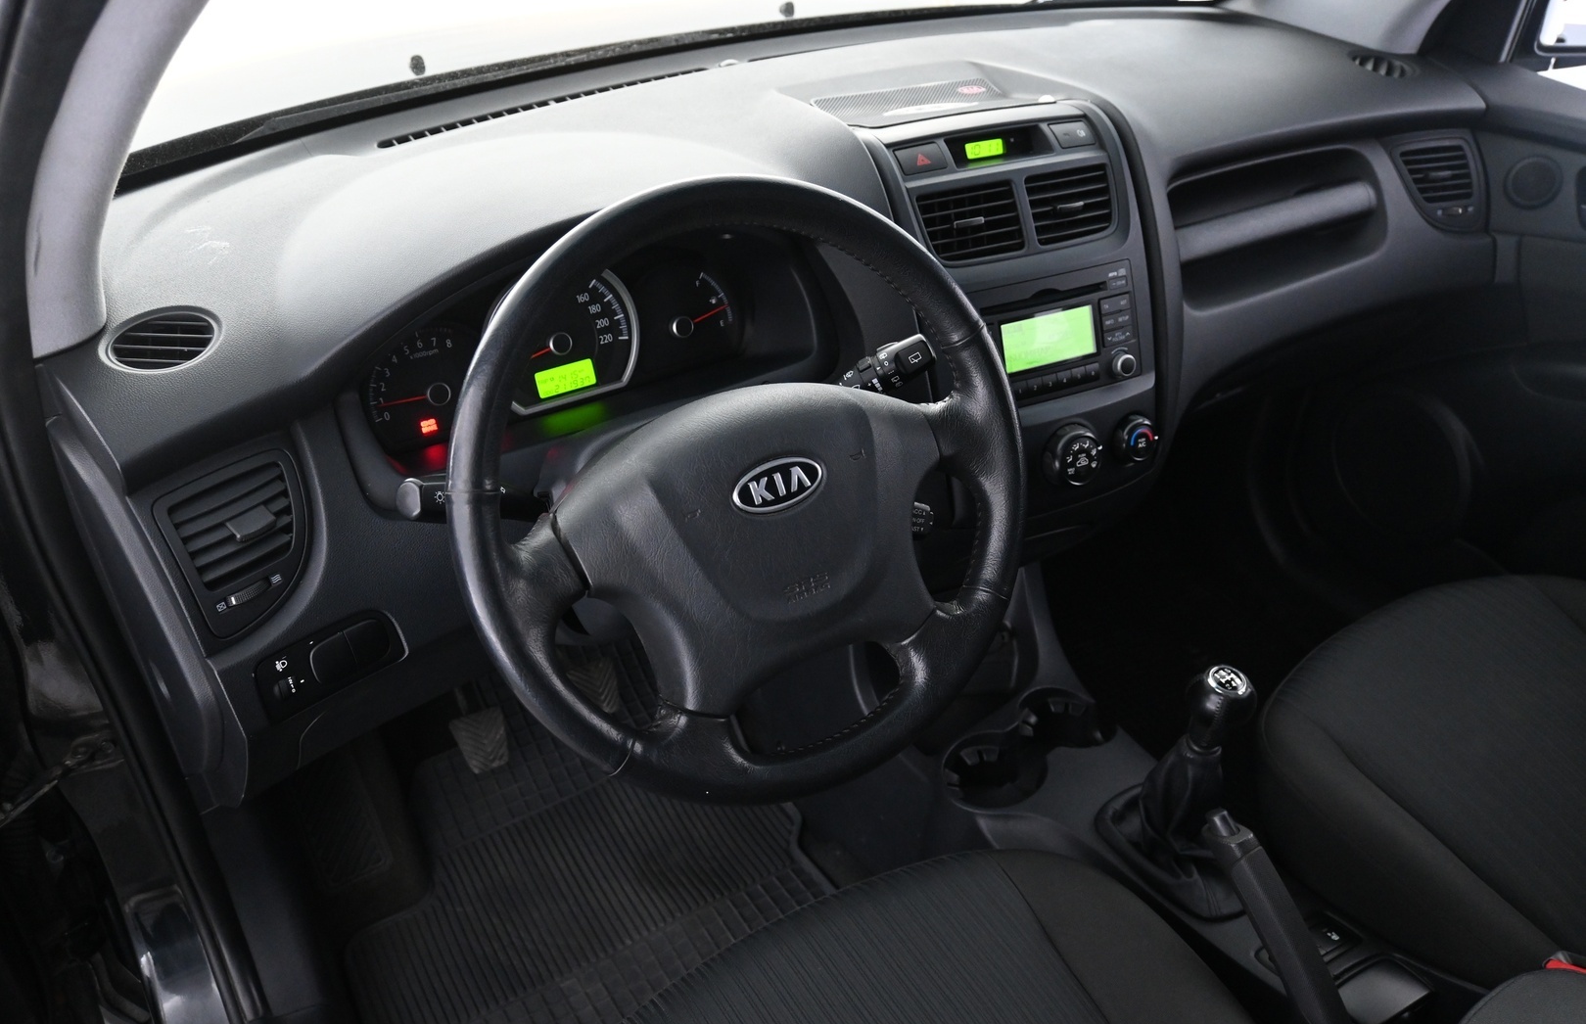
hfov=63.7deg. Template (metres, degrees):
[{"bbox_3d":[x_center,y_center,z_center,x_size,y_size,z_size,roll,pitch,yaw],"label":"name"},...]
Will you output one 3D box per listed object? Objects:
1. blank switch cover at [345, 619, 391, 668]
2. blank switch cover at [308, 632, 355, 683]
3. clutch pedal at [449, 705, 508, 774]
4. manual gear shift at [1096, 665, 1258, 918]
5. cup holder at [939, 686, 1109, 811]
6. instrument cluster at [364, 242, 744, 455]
[{"bbox_3d":[-0.312,0.093,0.940,0.030,0.029,0.012,-28,16,-35],"label":"blank switch cover"},{"bbox_3d":[-0.334,0.105,0.922,0.030,0.029,0.012,-28,16,-35],"label":"blank switch cover"},{"bbox_3d":[-0.326,0.238,1.335,0.058,0.055,0.025,-19,-4,-24],"label":"clutch pedal"},{"bbox_3d":[0.337,0.213,1.091,0.095,0.222,0.150,-19,34,-24],"label":"manual gear shift"},{"bbox_3d":[0.238,0.260,1.300,0.172,0.070,0.108,-19,34,-24],"label":"cup holder"},{"bbox_3d":[-0.181,-0.141,1.023,0.318,0.126,0.060,-19,12,-24],"label":"instrument cluster"}]

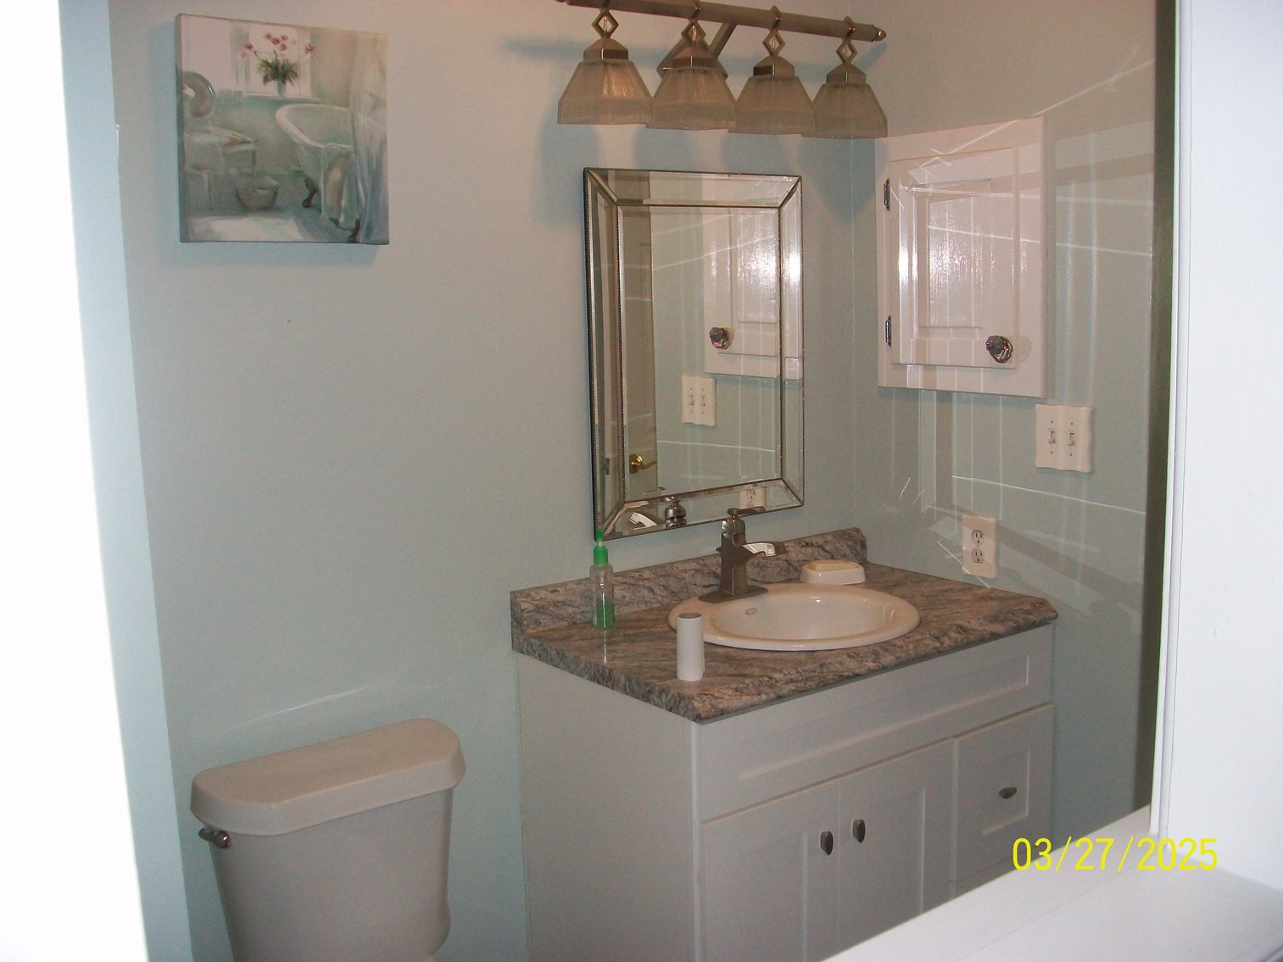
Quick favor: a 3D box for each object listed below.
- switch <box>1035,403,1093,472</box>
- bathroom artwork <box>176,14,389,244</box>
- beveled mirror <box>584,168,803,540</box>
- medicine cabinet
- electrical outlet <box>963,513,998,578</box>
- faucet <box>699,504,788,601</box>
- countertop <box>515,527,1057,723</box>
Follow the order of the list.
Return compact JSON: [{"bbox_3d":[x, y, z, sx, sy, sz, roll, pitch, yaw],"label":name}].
[{"bbox_3d":[0.804,-0.081,2.402,0.015,0.125,0.128,-8,11,-36],"label":"switch"},{"bbox_3d":[-0.559,-0.547,1.988,0.335,0.340,0.036,-6,10,-36],"label":"bathroom artwork"},{"bbox_3d":[0.120,-0.265,2.545,0.551,0.706,0.026,-8,11,-36],"label":"beveled mirror"},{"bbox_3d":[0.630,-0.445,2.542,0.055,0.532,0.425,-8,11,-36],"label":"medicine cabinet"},{"bbox_3d":[0.698,0.135,2.599,0.008,0.125,0.083,-8,11,-36],"label":"electrical outlet"},{"bbox_3d":[0.212,0.143,2.509,0.157,0.175,0.168,-8,11,-36],"label":"faucet"},{"bbox_3d":[0.290,0.241,2.408,0.920,0.110,0.557,-8,11,-36],"label":"countertop"}]

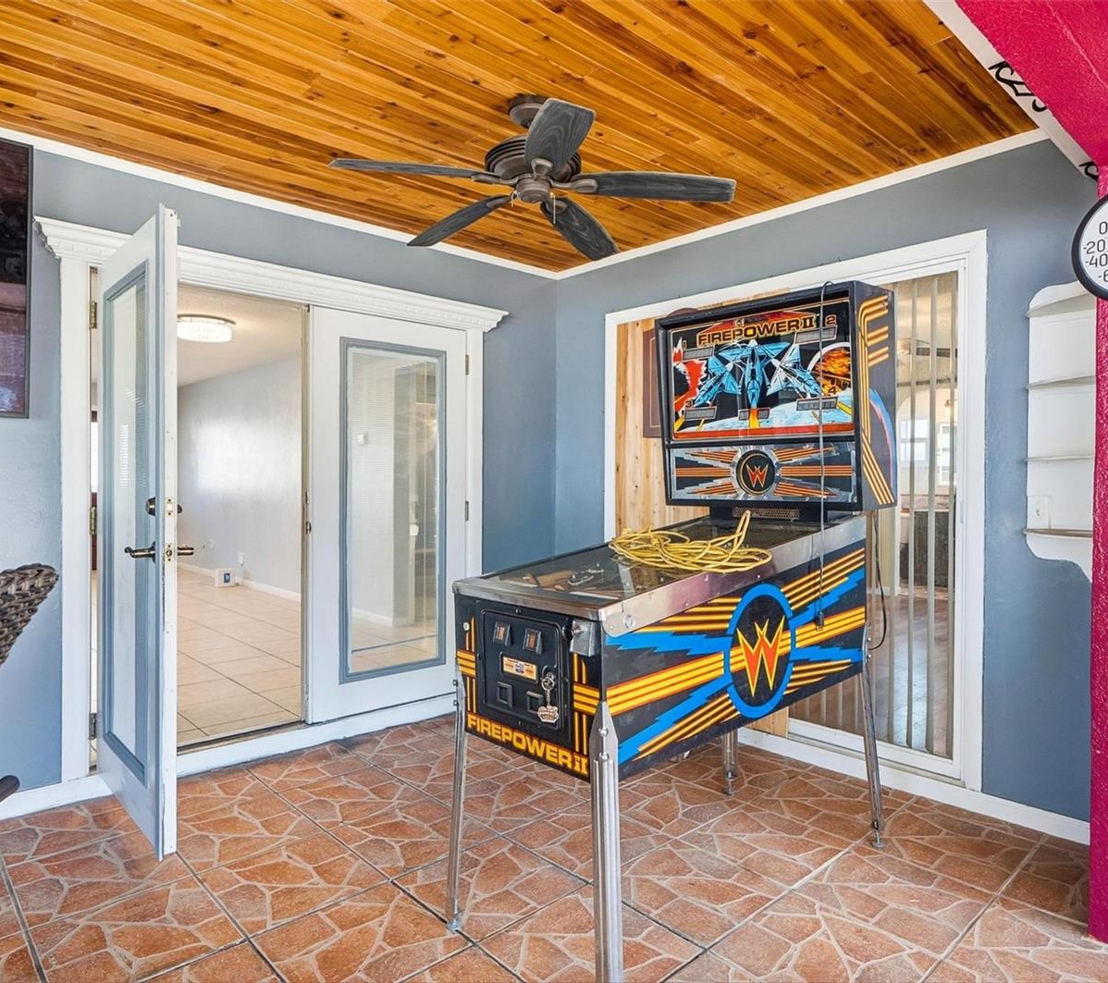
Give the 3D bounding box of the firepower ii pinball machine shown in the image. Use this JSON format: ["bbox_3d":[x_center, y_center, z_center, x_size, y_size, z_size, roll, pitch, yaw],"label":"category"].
[{"bbox_3d":[0.427,0.292,2.331,1.420,1.890,0.770,0,0,-43],"label":"firepower ii pinball machine"}]

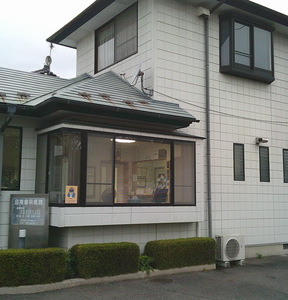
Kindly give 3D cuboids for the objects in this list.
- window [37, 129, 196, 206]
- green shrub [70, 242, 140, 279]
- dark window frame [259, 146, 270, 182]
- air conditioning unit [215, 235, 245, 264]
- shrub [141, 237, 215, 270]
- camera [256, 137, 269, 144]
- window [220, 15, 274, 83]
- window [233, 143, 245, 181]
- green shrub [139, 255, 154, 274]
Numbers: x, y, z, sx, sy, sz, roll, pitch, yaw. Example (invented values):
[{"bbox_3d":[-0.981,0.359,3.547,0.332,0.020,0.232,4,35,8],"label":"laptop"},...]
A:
[{"bbox_3d":[-0.489,0.442,8.008,3.010,1.352,1.250,5,-7,-34],"label":"window"},{"bbox_3d":[-0.656,1.919,6.910,1.110,0.480,0.420,5,-7,-34],"label":"green shrub"},{"bbox_3d":[2.995,0.366,9.787,0.366,0.876,0.090,5,-7,-34],"label":"dark window frame"},{"bbox_3d":[1.884,2.139,8.530,0.670,0.575,0.260,5,-7,-34],"label":"air conditioning unit"},{"bbox_3d":[0.744,2.041,7.830,1.490,0.485,0.400,5,-7,-34],"label":"shrub"},{"bbox_3d":[2.943,-0.228,9.762,0.132,0.157,0.253,5,-8,-34],"label":"camera"},{"bbox_3d":[2.598,-2.467,9.751,1.655,1.356,0.304,5,-8,-34],"label":"window"},{"bbox_3d":[2.236,0.301,9.281,0.360,0.876,0.090,5,-7,-34],"label":"window"},{"bbox_3d":[0.023,2.089,7.224,0.270,0.300,0.250,5,-7,-34],"label":"green shrub"}]

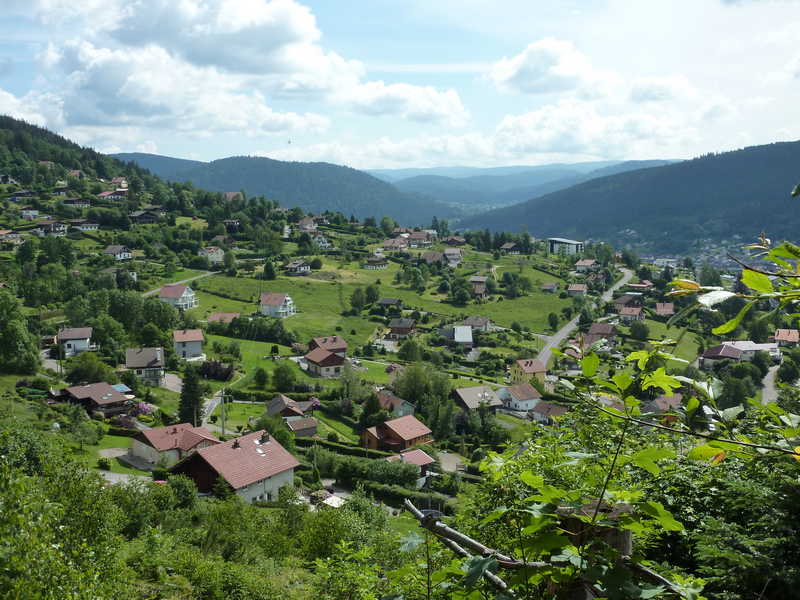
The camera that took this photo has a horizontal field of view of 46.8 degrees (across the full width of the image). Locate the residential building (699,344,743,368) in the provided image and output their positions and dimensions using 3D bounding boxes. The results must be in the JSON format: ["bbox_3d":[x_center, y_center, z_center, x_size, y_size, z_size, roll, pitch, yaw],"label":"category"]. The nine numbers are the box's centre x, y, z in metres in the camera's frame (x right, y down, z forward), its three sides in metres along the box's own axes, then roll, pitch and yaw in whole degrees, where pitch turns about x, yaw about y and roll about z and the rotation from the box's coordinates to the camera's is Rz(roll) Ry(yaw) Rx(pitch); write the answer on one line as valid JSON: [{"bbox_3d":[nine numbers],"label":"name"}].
[{"bbox_3d":[127.990,22.290,368.000,14.200,6.300,9.500,3,8,22],"label":"residential building"}]

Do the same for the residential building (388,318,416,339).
[{"bbox_3d":[1.142,12.624,408.000,9.500,7.800,8.200,2,8,13],"label":"residential building"}]

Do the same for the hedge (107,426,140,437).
[{"bbox_3d":[-52.526,24.888,175.000,6.100,1.600,1.500,1,8,8],"label":"hedge"}]

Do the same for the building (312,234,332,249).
[{"bbox_3d":[-46.800,-33.300,534.300,10.300,7.900,10.300,-4,8,-28],"label":"building"}]

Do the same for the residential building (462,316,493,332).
[{"bbox_3d":[38.040,11.870,448.000,10.800,6.400,9.500,3,8,22],"label":"residential building"}]

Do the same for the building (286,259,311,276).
[{"bbox_3d":[-48.810,-15.640,440.000,9.140,7.810,8.220,6,9,40],"label":"building"}]

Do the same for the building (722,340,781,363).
[{"bbox_3d":[143.000,20.490,375.000,18.500,5.500,13.000,-2,8,-18],"label":"building"}]

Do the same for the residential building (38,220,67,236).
[{"bbox_3d":[-212.900,-44.200,565.700,12.500,8.300,11.000,5,9,32],"label":"residential building"}]

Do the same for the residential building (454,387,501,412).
[{"bbox_3d":[20.650,28.050,258.000,10.800,7.400,12.500,-4,8,-28],"label":"residential building"}]

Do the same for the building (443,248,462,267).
[{"bbox_3d":[32.117,-26.089,565.000,10.200,9.300,8.500,3,8,20],"label":"building"}]

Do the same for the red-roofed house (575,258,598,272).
[{"bbox_3d":[125.700,-22.600,620.100,11.000,7.500,10.000,5,9,34],"label":"red-roofed house"}]

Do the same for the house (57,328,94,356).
[{"bbox_3d":[-105.900,13.090,302.000,10.370,7.930,8.640,-2,7,-14],"label":"house"}]

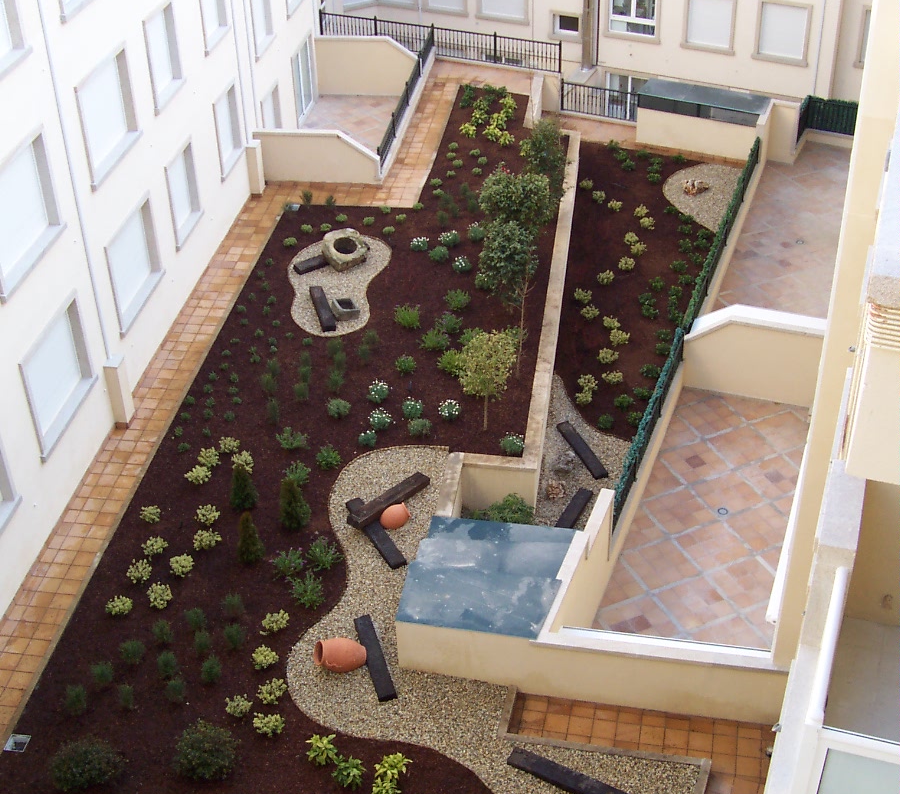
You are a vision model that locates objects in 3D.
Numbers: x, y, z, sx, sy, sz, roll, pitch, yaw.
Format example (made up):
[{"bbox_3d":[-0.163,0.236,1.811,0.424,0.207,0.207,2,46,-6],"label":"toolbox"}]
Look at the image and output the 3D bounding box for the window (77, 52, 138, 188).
[{"bbox_3d":[-5.757,-4.727,21.569,0.160,1.568,2.112,3,35,7],"label":"window"}]

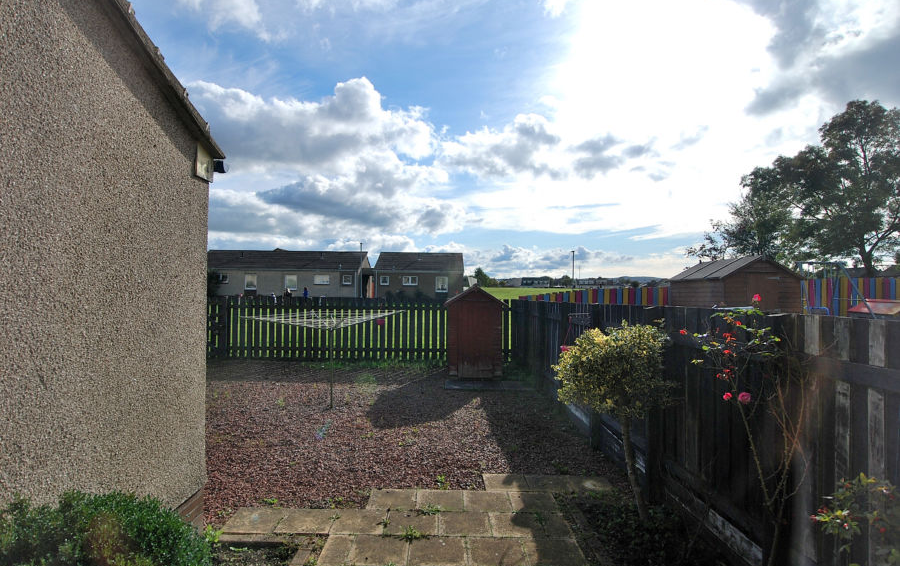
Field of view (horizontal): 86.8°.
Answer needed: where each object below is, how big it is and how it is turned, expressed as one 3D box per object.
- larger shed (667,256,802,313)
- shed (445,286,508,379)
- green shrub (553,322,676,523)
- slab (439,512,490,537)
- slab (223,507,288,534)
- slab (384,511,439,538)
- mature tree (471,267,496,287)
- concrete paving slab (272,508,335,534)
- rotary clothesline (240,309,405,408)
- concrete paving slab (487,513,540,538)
[{"bbox_3d":[6.800,0.550,11.650,1.870,2.300,2.450,0,0,-1],"label":"larger shed"},{"bbox_3d":[0.590,1.080,11.150,1.400,2.050,1.400,0,0,0],"label":"shed"},{"bbox_3d":[1.490,1.250,4.330,1.080,1.800,1.020,0,0,0],"label":"green shrub"},{"bbox_3d":[0.130,2.140,4.165,0.450,0.050,0.450,0,0,-1],"label":"slab"},{"bbox_3d":[-1.690,2.110,4.210,0.450,0.050,0.450,0,0,-1],"label":"slab"},{"bbox_3d":[-0.325,2.135,4.180,0.450,0.050,0.450,0,0,-1],"label":"slab"},{"bbox_3d":[10.200,-1.500,140.000,6.800,6.400,6.500,0,0,0],"label":"mature tree"},{"bbox_3d":[-1.240,2.115,4.200,0.450,0.050,0.450,0,0,-1],"label":"concrete paving slab"},{"bbox_3d":[-2.000,1.290,8.000,2.200,1.620,2.200,0,0,14],"label":"rotary clothesline"},{"bbox_3d":[0.580,2.145,4.150,0.450,0.050,0.450,0,0,-1],"label":"concrete paving slab"}]

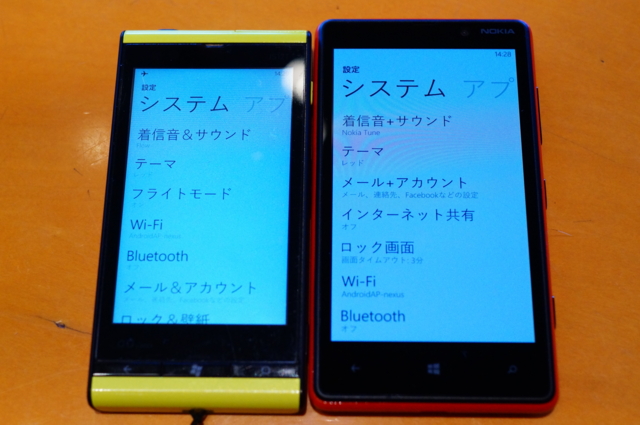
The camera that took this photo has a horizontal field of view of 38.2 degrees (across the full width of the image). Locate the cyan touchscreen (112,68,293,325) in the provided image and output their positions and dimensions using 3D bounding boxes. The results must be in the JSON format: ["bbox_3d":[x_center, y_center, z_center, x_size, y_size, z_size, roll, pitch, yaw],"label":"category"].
[{"bbox_3d":[-0.033,-0.006,0.273,0.049,0.006,0.081,0,69,1],"label":"cyan touchscreen"}]

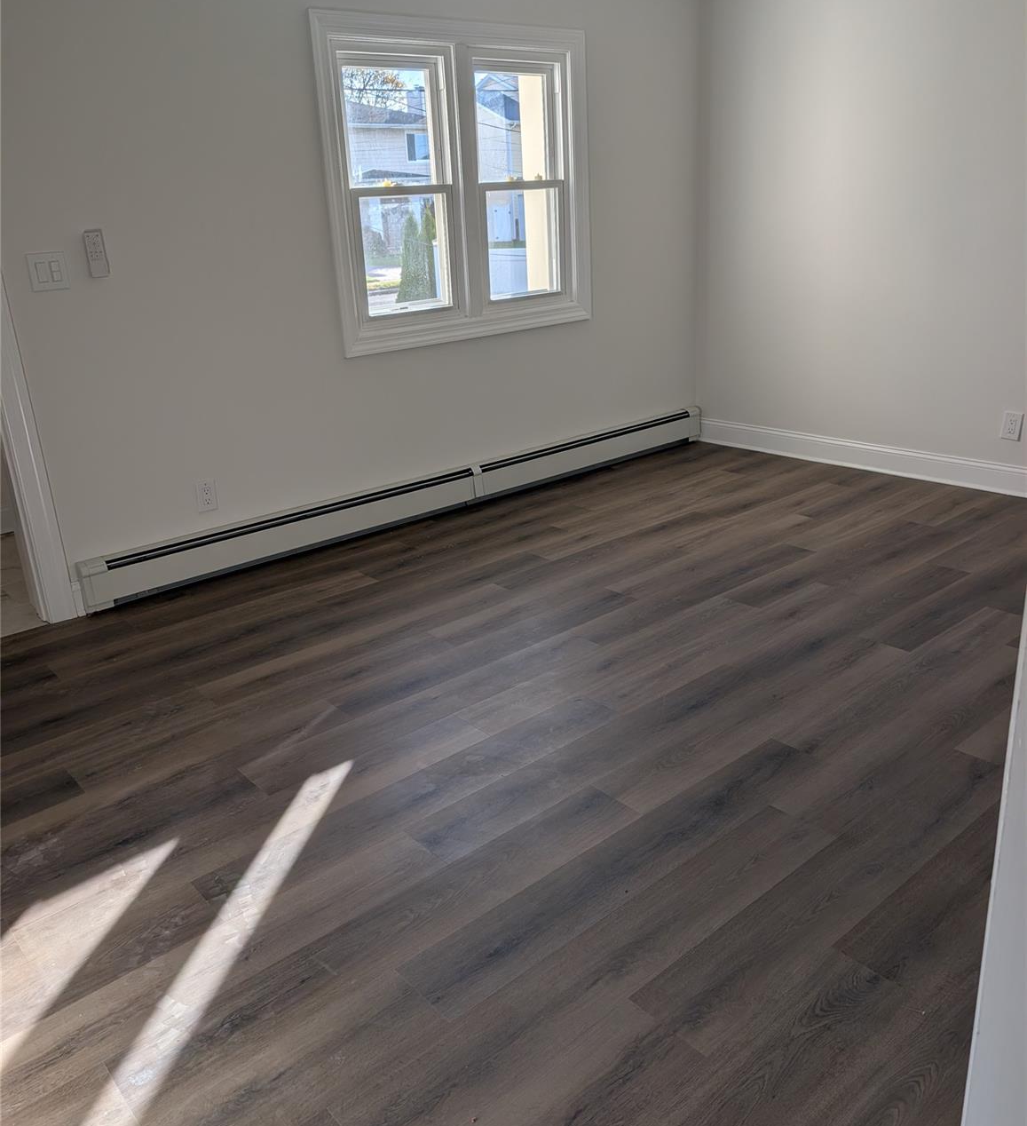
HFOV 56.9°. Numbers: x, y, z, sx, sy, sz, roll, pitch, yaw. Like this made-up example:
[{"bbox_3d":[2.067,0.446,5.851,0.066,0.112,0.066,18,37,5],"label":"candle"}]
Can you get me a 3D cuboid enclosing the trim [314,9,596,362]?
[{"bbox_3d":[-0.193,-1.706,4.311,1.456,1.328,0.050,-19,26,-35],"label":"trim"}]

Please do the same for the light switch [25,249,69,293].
[{"bbox_3d":[-1.618,-1.015,3.299,0.124,0.124,0.008,-19,26,-35],"label":"light switch"}]

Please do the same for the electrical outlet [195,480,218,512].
[{"bbox_3d":[-1.246,-0.277,3.861,0.078,0.125,0.008,-19,26,-35],"label":"electrical outlet"}]

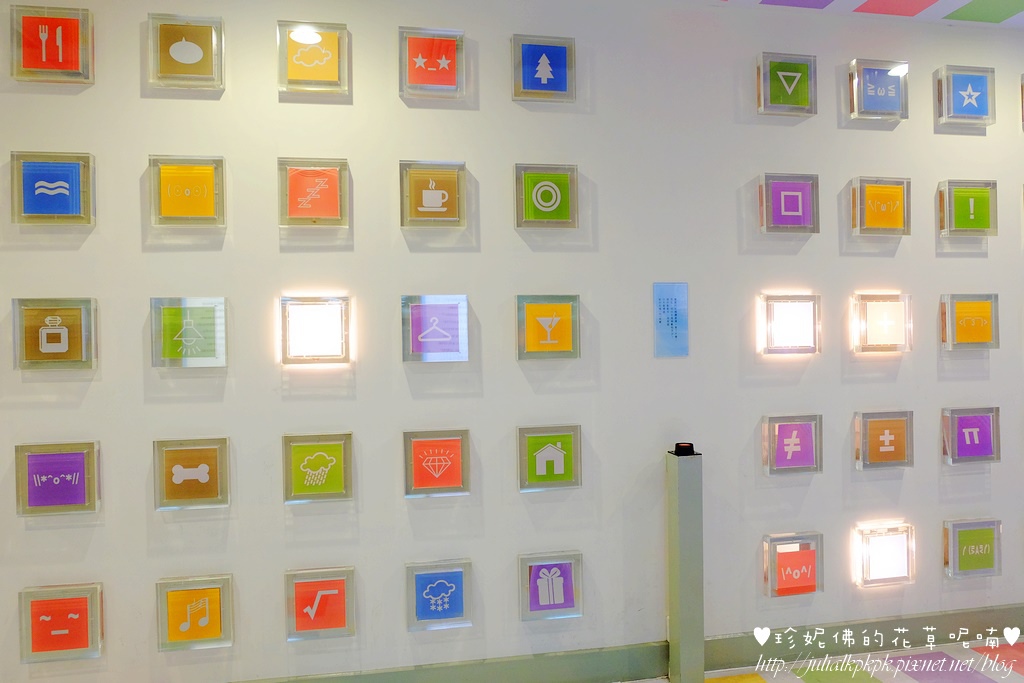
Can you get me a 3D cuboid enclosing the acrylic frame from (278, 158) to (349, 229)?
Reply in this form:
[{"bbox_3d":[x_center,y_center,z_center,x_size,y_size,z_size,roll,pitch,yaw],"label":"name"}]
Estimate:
[{"bbox_3d":[-0.712,-0.532,2.461,0.240,0.240,0.043,-1,0,-10],"label":"acrylic frame"}]

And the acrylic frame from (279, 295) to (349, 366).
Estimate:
[{"bbox_3d":[-0.616,-0.035,2.157,0.210,0.210,0.044,-1,0,-10],"label":"acrylic frame"}]

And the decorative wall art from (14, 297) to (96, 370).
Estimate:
[{"bbox_3d":[-1.519,-0.025,2.276,0.235,0.235,0.051,-1,0,-10],"label":"decorative wall art"}]

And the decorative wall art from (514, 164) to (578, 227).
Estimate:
[{"bbox_3d":[0.129,-0.541,2.577,0.235,0.235,0.051,-1,0,-10],"label":"decorative wall art"}]

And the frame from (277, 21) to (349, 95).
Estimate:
[{"bbox_3d":[-0.626,-0.891,2.155,0.210,0.210,0.044,-1,0,-10],"label":"frame"}]

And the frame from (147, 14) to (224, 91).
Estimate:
[{"bbox_3d":[-1.135,-1.010,2.387,0.240,0.240,0.043,-1,0,-10],"label":"frame"}]

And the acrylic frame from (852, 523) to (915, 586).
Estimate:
[{"bbox_3d":[1.567,0.896,2.865,0.240,0.240,0.043,-1,0,-10],"label":"acrylic frame"}]

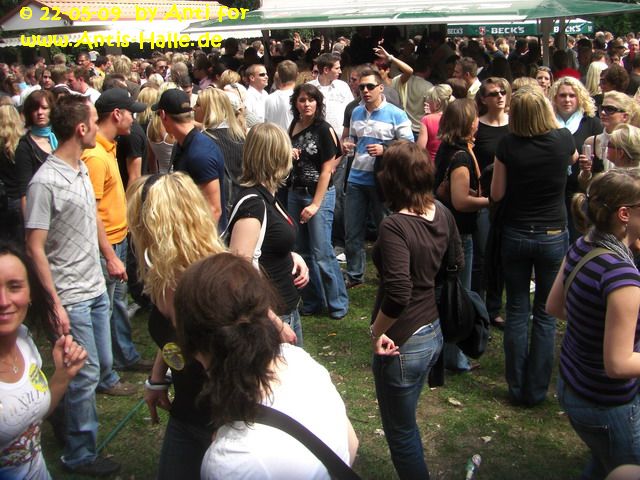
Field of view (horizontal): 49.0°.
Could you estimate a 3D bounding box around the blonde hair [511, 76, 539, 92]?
[{"bbox_3d":[1.421,-1.034,4.860,0.200,0.230,0.220,10,20,35],"label":"blonde hair"}]

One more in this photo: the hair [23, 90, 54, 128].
[{"bbox_3d":[-1.938,-0.904,4.850,0.210,0.270,0.220,-5,15,-14],"label":"hair"}]

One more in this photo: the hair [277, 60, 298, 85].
[{"bbox_3d":[-0.278,-1.444,6.050,0.170,0.200,0.200,0,15,2],"label":"hair"}]

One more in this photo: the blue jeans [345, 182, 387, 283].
[{"bbox_3d":[0.409,-0.086,5.826,0.440,0.910,0.320,1,16,12],"label":"blue jeans"}]

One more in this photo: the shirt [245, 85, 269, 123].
[{"bbox_3d":[-0.579,-1.162,6.508,0.270,0.630,0.450,11,21,39],"label":"shirt"}]

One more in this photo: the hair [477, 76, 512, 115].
[{"bbox_3d":[1.185,-0.980,4.800,0.220,0.270,0.210,-7,17,-17],"label":"hair"}]

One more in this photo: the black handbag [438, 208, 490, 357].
[{"bbox_3d":[0.626,0.186,3.067,0.150,0.580,0.260,-16,21,-39],"label":"black handbag"}]

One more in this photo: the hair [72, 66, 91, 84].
[{"bbox_3d":[-2.274,-1.569,6.700,0.190,0.180,0.170,-5,16,-8],"label":"hair"}]

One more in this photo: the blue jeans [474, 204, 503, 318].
[{"bbox_3d":[1.212,0.123,4.978,0.390,0.900,0.290,-3,16,-3],"label":"blue jeans"}]

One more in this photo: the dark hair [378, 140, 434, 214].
[{"bbox_3d":[0.331,-0.246,2.720,0.205,0.265,0.220,-10,18,-26],"label":"dark hair"}]

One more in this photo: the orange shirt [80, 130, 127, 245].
[{"bbox_3d":[-1.222,-0.309,4.000,0.320,0.700,0.500,-1,15,-2],"label":"orange shirt"}]

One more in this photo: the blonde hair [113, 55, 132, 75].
[{"bbox_3d":[-2.050,-1.814,7.300,0.200,0.250,0.210,0,15,2],"label":"blonde hair"}]

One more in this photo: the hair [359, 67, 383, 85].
[{"bbox_3d":[0.391,-1.267,5.445,0.170,0.150,0.190,5,18,23],"label":"hair"}]

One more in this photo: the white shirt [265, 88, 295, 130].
[{"bbox_3d":[-0.246,-0.957,6.095,0.470,0.700,0.270,-2,16,1],"label":"white shirt"}]

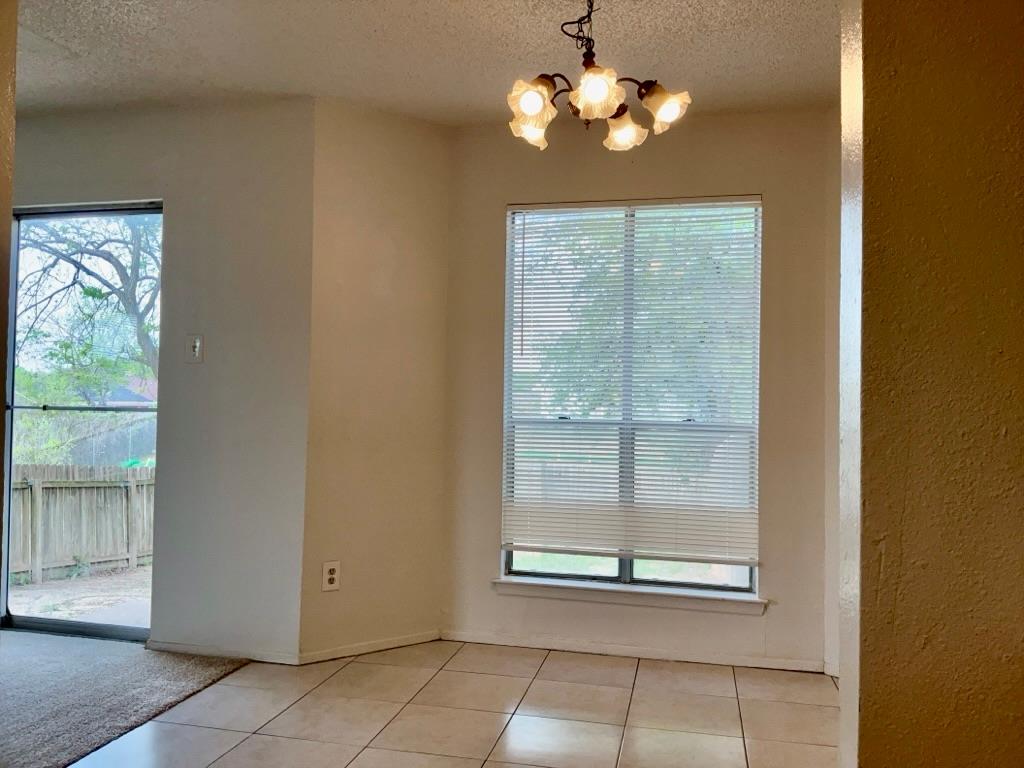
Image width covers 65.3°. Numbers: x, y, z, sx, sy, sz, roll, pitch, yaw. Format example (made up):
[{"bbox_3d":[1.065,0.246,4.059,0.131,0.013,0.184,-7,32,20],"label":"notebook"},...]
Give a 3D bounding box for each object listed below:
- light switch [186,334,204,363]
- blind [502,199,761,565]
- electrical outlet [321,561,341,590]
[{"bbox_3d":[-1.410,-0.156,3.543,0.079,0.122,0.016,1,-2,13],"label":"light switch"},{"bbox_3d":[0.532,-0.026,3.649,1.143,1.629,0.045,1,-2,13],"label":"blind"},{"bbox_3d":[-0.785,0.837,3.476,0.077,0.123,0.010,2,-2,-36],"label":"electrical outlet"}]

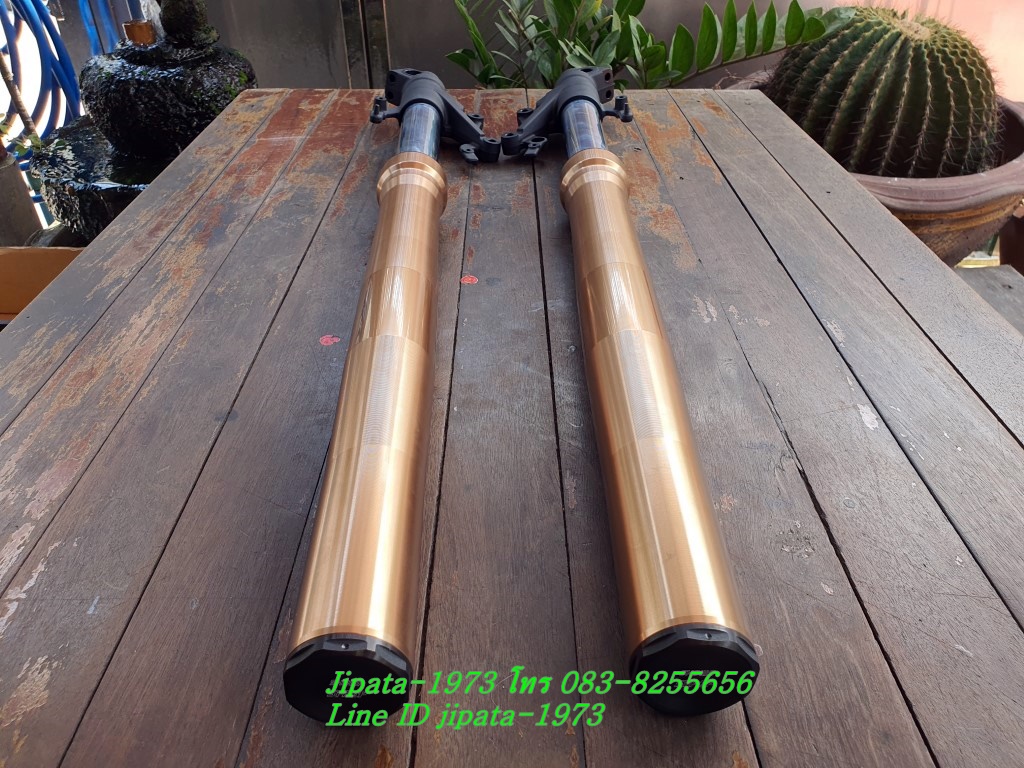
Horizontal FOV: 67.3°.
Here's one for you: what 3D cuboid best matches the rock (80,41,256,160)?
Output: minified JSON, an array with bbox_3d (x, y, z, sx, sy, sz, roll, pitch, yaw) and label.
[{"bbox_3d":[-0.620,-0.518,1.400,0.286,0.172,0.258,-14,38,-19],"label":"rock"}]

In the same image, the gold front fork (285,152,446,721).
[{"bbox_3d":[-0.080,-0.038,0.528,0.064,0.064,0.544,-2,36,-2],"label":"gold front fork"}]

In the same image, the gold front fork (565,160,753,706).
[{"bbox_3d":[0.076,-0.040,0.530,0.064,0.064,0.544,0,36,1],"label":"gold front fork"}]

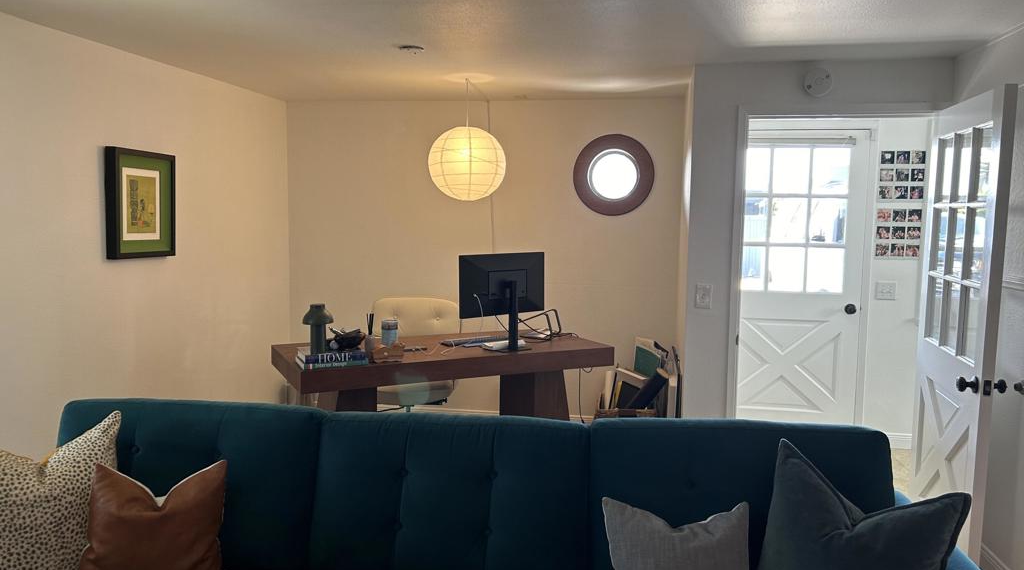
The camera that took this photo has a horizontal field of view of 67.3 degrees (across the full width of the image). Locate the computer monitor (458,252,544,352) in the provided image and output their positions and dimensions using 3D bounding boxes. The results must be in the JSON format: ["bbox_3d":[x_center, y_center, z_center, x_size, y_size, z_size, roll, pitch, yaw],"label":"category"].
[{"bbox_3d":[-0.017,0.098,4.390,0.595,0.545,0.200,-3,6,-35],"label":"computer monitor"}]

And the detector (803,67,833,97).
[{"bbox_3d":[1.518,-1.002,3.814,0.142,0.142,0.040,2,5,10],"label":"detector"}]

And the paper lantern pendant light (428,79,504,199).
[{"bbox_3d":[-0.262,-0.857,4.534,0.455,0.701,0.455,1,5,0],"label":"paper lantern pendant light"}]

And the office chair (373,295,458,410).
[{"bbox_3d":[-0.588,0.598,4.661,0.580,0.990,0.600,0,5,-8],"label":"office chair"}]

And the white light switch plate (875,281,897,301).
[{"bbox_3d":[2.404,0.041,4.944,0.120,0.117,0.012,2,6,9],"label":"white light switch plate"}]

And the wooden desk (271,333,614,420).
[{"bbox_3d":[-0.400,0.735,4.485,1.789,0.755,0.860,-2,6,-27],"label":"wooden desk"}]

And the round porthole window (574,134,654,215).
[{"bbox_3d":[0.694,-0.748,5.208,0.540,0.545,0.060,2,5,10],"label":"round porthole window"}]

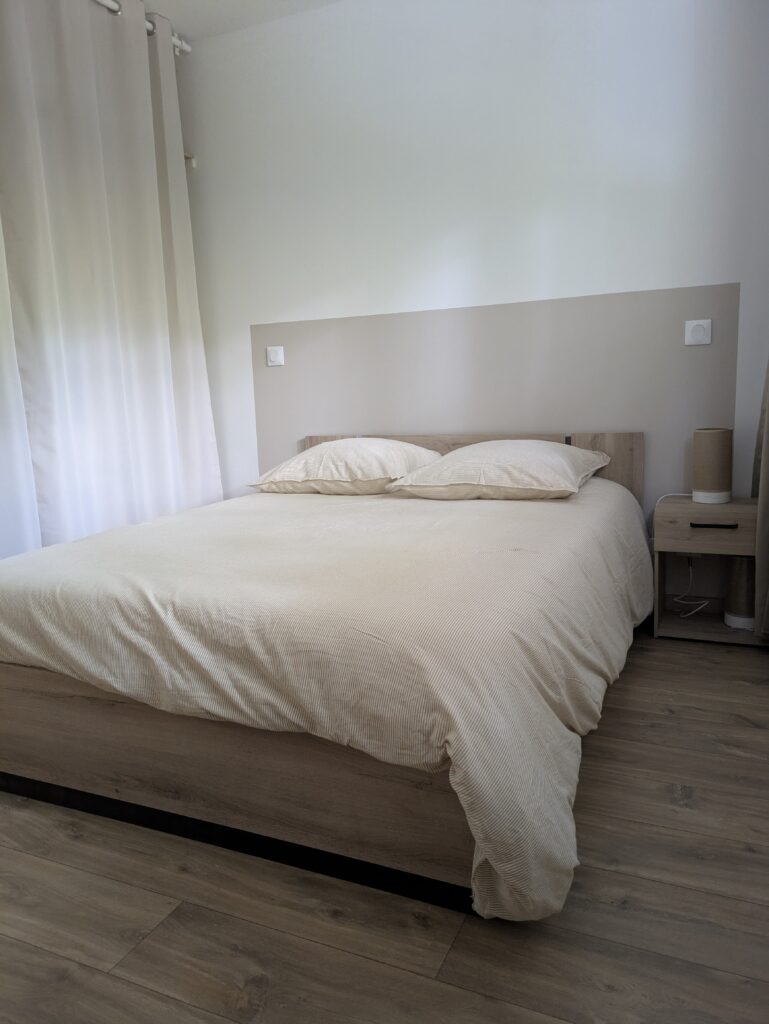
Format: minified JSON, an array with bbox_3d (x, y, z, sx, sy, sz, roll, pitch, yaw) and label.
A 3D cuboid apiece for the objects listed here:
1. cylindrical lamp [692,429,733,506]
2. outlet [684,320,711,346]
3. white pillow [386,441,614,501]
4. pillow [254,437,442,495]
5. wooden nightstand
[{"bbox_3d":[1.146,-0.162,2.583,0.124,0.248,0.124,2,9,24],"label":"cylindrical lamp"},{"bbox_3d":[1.133,-0.648,2.672,0.085,0.085,0.013,2,9,24],"label":"outlet"},{"bbox_3d":[0.404,-0.159,2.546,0.640,0.175,0.600,2,9,24],"label":"white pillow"},{"bbox_3d":[-0.075,-0.181,2.785,0.630,0.175,0.580,2,9,24],"label":"pillow"},{"bbox_3d":[1.175,0.201,2.652,0.362,0.490,0.230,2,9,24],"label":"wooden nightstand"}]

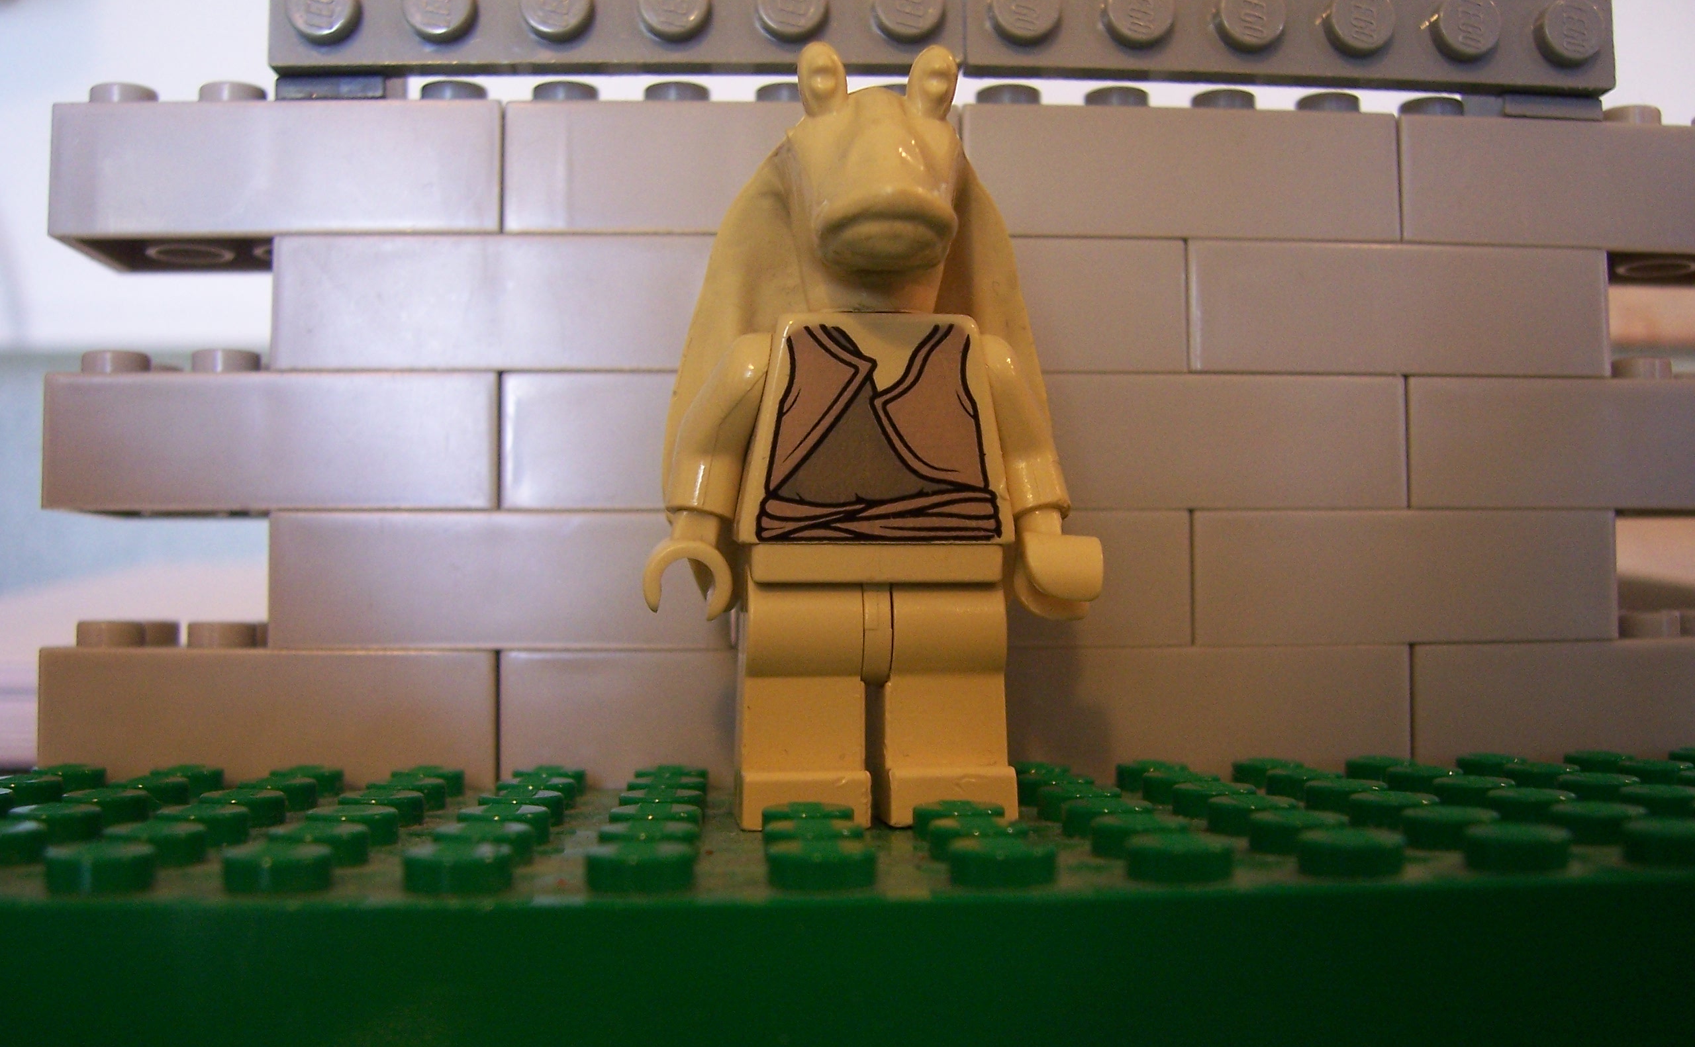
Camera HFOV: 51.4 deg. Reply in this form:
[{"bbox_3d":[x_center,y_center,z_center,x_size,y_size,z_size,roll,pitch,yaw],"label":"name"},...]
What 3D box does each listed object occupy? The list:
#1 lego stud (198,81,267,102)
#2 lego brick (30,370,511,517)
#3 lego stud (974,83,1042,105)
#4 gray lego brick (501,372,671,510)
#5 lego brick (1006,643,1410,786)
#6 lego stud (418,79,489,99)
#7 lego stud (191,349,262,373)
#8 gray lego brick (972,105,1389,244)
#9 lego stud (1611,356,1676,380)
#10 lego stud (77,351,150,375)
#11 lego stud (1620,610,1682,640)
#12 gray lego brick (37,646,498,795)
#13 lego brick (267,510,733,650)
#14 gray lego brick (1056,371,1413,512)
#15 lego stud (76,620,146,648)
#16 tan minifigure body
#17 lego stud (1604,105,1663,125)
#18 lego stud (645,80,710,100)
[{"bbox_3d":[-0.044,-0.030,0.126,0.005,0.002,0.005,0,-3,-3],"label":"lego stud"},{"bbox_3d":[-0.041,-0.005,0.130,0.032,0.010,0.016,0,-2,-3],"label":"lego brick"},{"bbox_3d":[0.012,-0.031,0.129,0.005,0.002,0.005,0,-3,-3],"label":"lego stud"},{"bbox_3d":[-0.008,-0.005,0.131,0.032,0.010,0.016,0,-3,-3],"label":"gray lego brick"},{"bbox_3d":[0.024,0.014,0.133,0.032,0.010,0.016,0,-3,-3],"label":"lego brick"},{"bbox_3d":[-0.028,-0.031,0.127,0.005,0.002,0.005,0,-2,-3],"label":"lego stud"},{"bbox_3d":[-0.044,-0.011,0.126,0.005,0.002,0.005,0,-3,-3],"label":"lego stud"},{"bbox_3d":[0.024,-0.025,0.133,0.032,0.010,0.016,0,-3,-3],"label":"gray lego brick"},{"bbox_3d":[0.060,-0.011,0.132,0.005,0.002,0.005,0,-3,-3],"label":"lego stud"},{"bbox_3d":[-0.052,-0.011,0.125,0.005,0.002,0.005,0,-3,-3],"label":"lego stud"},{"bbox_3d":[0.059,0.007,0.130,0.005,0.002,0.005,0,-3,-3],"label":"lego stud"},{"bbox_3d":[-0.040,0.014,0.129,0.032,0.010,0.016,0,-3,-3],"label":"gray lego brick"},{"bbox_3d":[-0.024,0.004,0.129,0.032,0.010,0.016,0,-3,-3],"label":"lego brick"},{"bbox_3d":[0.024,-0.005,0.132,0.032,0.010,0.016,0,-3,-3],"label":"gray lego brick"},{"bbox_3d":[-0.052,0.008,0.124,0.005,0.002,0.005,0,-3,-3],"label":"lego stud"},{"bbox_3d":[0.001,-0.006,0.104,0.026,0.046,0.015,0,-3,-3],"label":"tan minifigure body"},{"bbox_3d":[0.058,-0.030,0.132,0.005,0.002,0.005,0,-3,-3],"label":"lego stud"},{"bbox_3d":[-0.012,-0.031,0.128,0.005,0.002,0.005,0,-2,-3],"label":"lego stud"}]

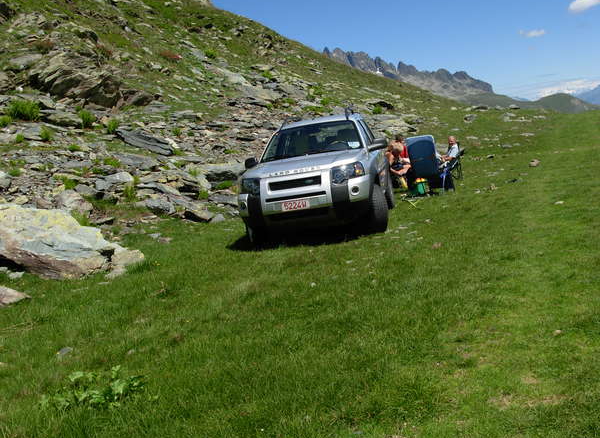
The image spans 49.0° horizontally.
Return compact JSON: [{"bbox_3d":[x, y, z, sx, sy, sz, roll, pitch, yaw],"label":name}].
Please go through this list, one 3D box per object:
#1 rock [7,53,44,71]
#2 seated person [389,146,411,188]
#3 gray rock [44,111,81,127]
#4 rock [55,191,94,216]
[{"bbox_3d":[-8.126,-4.663,19.500,0.986,0.420,0.750,-6,9,-21],"label":"rock"},{"bbox_3d":[2.069,-1.092,13.700,0.650,0.920,0.500,7,11,36],"label":"seated person"},{"bbox_3d":[-5.589,-2.365,15.500,0.830,0.340,0.600,-6,9,-19],"label":"gray rock"},{"bbox_3d":[-3.800,-0.278,11.100,0.595,0.370,0.480,-6,9,-19],"label":"rock"}]

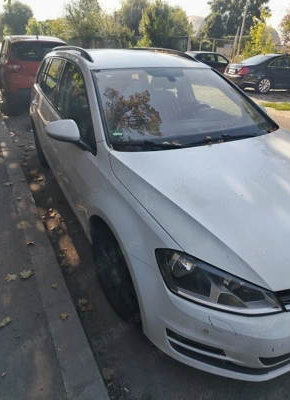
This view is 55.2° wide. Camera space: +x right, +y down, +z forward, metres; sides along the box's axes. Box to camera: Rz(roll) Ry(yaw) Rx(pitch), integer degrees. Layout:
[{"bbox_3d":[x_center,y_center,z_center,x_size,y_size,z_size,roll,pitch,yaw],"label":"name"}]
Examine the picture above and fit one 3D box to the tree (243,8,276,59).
[{"bbox_3d":[5.944,-8.218,14.871,1.950,3.400,1.950,11,30,16],"label":"tree"}]

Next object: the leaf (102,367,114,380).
[{"bbox_3d":[-0.200,0.934,1.500,0.067,0.012,0.058,15,31,21],"label":"leaf"}]

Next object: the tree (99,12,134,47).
[{"bbox_3d":[-2.122,-12.067,20.637,2.800,3.400,2.800,-1,30,-5],"label":"tree"}]

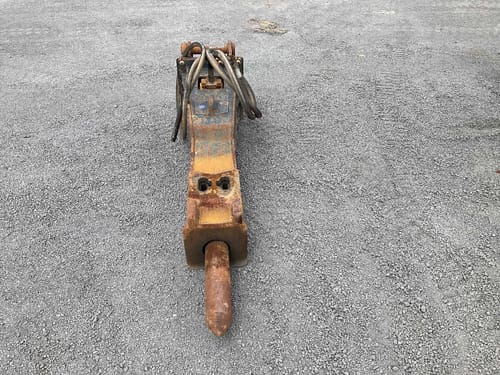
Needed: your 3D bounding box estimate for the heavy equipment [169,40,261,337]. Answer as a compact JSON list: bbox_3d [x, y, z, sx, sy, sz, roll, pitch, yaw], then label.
[{"bbox_3d":[-0.196,-0.228,2.434,0.560,0.530,2.230,-3,39,-4],"label":"heavy equipment"}]

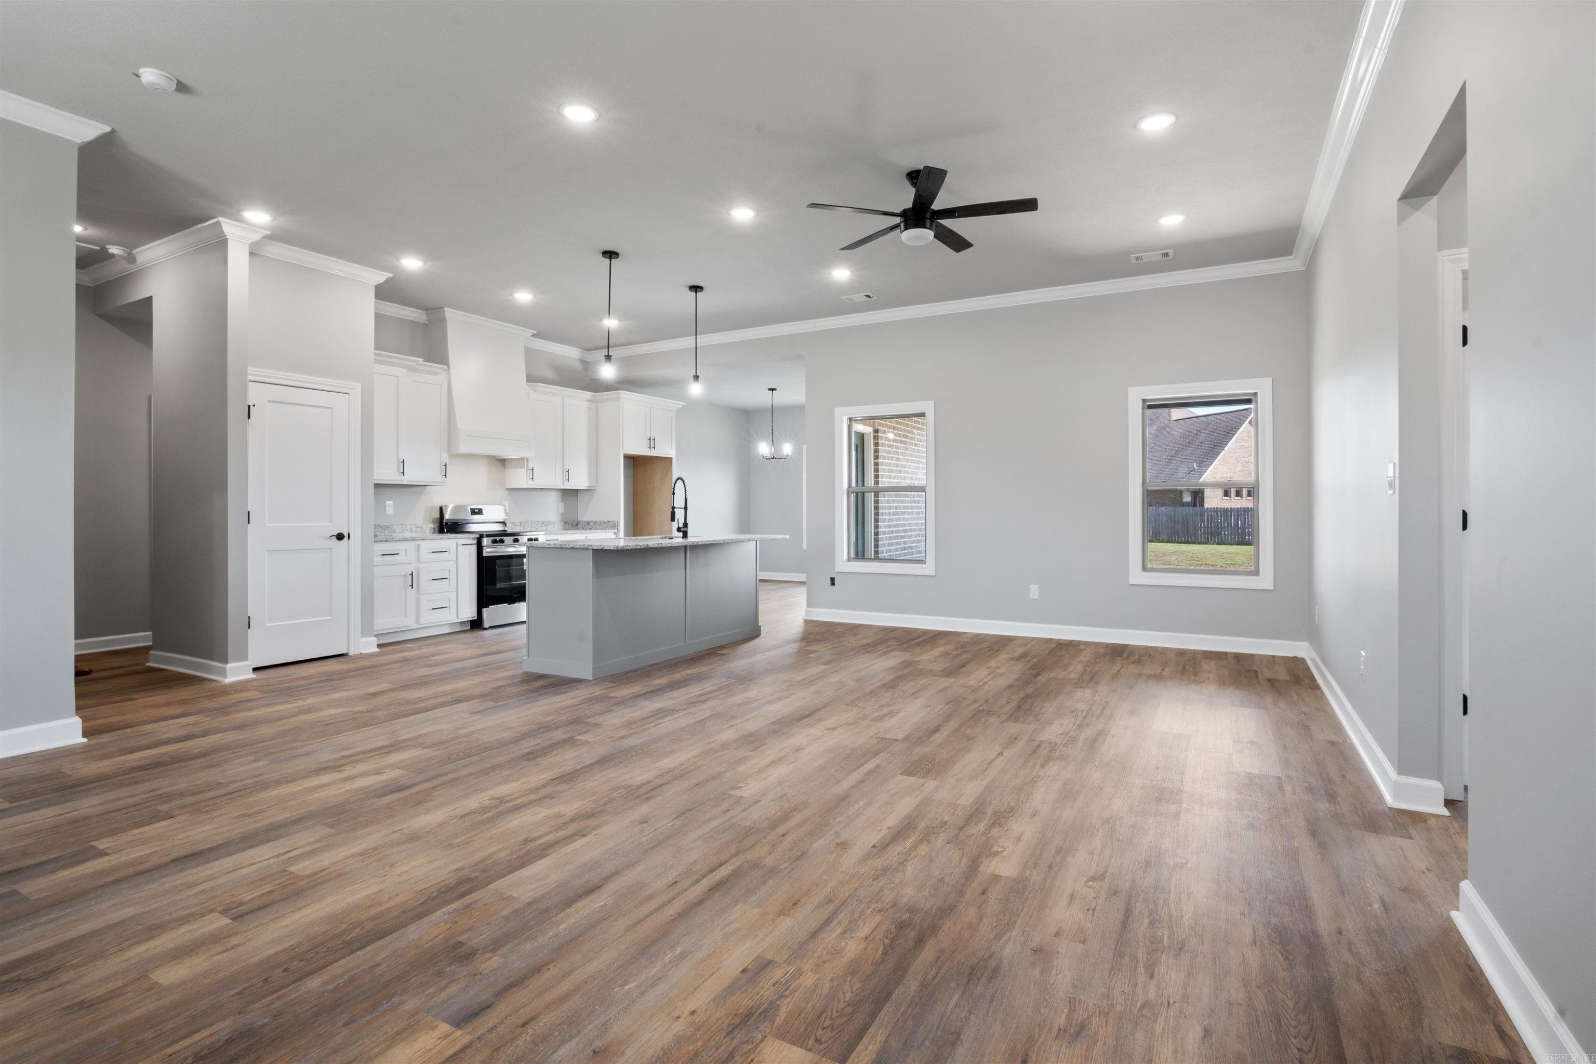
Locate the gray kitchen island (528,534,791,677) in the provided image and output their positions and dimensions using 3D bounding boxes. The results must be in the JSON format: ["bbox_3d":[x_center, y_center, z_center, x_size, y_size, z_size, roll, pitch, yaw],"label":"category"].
[{"bbox_3d":[-1.032,0.512,5.721,0.940,0.914,2.060,1,1,30],"label":"gray kitchen island"}]

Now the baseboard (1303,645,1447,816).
[{"bbox_3d":[3.135,0.954,4.032,0.180,0.132,3.170,1,1,30],"label":"baseboard"}]

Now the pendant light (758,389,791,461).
[{"bbox_3d":[-0.324,-1.472,9.710,0.474,0.958,0.474,0,1,0],"label":"pendant light"}]

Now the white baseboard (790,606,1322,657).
[{"bbox_3d":[2.053,0.892,6.622,4.441,0.129,0.034,1,2,27],"label":"white baseboard"}]

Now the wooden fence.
[{"bbox_3d":[19.307,-0.281,34.000,5.200,1.750,0.100,1,1,27],"label":"wooden fence"}]

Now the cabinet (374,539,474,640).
[{"bbox_3d":[-3.647,0.505,6.605,0.610,0.880,1.080,1,1,30],"label":"cabinet"}]

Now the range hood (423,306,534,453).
[{"bbox_3d":[-3.295,-1.463,7.401,0.460,1.360,1.000,1,1,30],"label":"range hood"}]

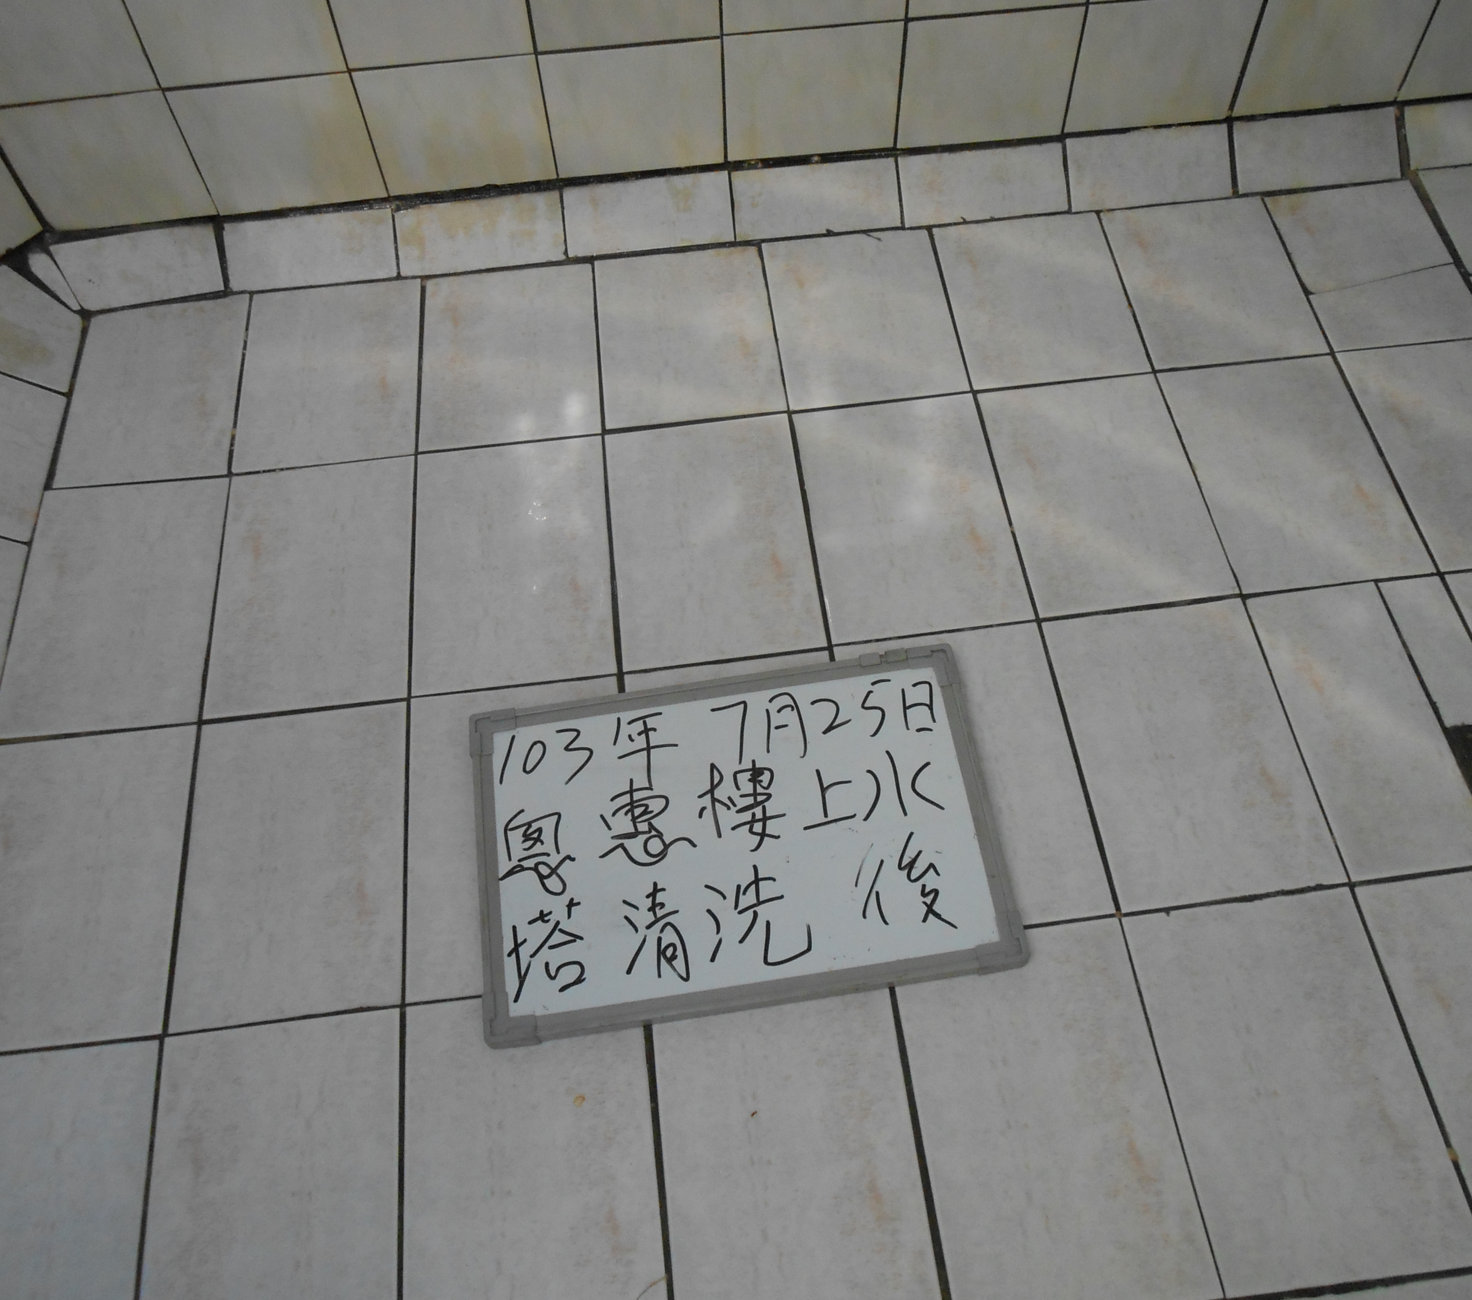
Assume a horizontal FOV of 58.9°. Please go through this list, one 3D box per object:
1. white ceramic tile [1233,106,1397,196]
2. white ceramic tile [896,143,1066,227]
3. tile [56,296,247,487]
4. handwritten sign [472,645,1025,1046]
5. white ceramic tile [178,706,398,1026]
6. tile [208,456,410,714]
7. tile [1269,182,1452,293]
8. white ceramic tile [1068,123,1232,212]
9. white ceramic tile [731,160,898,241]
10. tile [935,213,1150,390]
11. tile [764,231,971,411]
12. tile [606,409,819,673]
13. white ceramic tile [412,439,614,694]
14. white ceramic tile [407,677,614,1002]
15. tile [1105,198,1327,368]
[{"bbox_3d":[0.706,-0.609,1.582,0.197,0.010,0.086,-6,95,-1],"label":"white ceramic tile"},{"bbox_3d":[0.299,-0.563,1.571,0.197,0.010,0.086,-5,95,-1],"label":"white ceramic tile"},{"bbox_3d":[-0.657,-0.294,1.484,0.185,0.010,0.269,-7,58,-2],"label":"tile"},{"bbox_3d":[0.001,0.163,1.152,0.455,0.020,0.310,-8,58,-2],"label":"handwritten sign"},{"bbox_3d":[-0.394,0.187,1.171,0.196,0.010,0.295,-7,58,-2],"label":"white ceramic tile"},{"bbox_3d":[-0.430,-0.068,1.336,0.200,0.010,0.300,-6,58,-2],"label":"tile"},{"bbox_3d":[0.726,-0.479,1.517,0.177,0.010,0.157,-6,59,-2],"label":"tile"},{"bbox_3d":[0.499,-0.585,1.576,0.196,0.010,0.086,-7,95,-2],"label":"white ceramic tile"},{"bbox_3d":[0.097,-0.542,1.571,0.200,0.081,0.010,-5,13,-1],"label":"white ceramic tile"},{"bbox_3d":[0.344,-0.396,1.479,0.195,0.010,0.252,-6,59,-2],"label":"tile"},{"bbox_3d":[0.144,-0.374,1.473,0.196,0.010,0.253,-6,59,-2],"label":"tile"},{"bbox_3d":[-0.026,-0.116,1.349,0.200,0.010,0.300,-6,58,-2],"label":"tile"},{"bbox_3d":[-0.229,-0.092,1.343,0.200,0.010,0.300,-6,58,-2],"label":"white ceramic tile"},{"bbox_3d":[-0.194,0.164,1.177,0.202,0.010,0.295,-7,58,-2],"label":"white ceramic tile"},{"bbox_3d":[0.541,-0.417,1.485,0.193,0.010,0.250,-6,59,-2],"label":"tile"}]

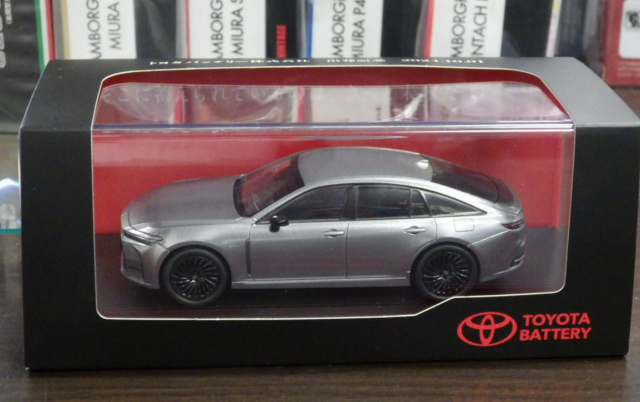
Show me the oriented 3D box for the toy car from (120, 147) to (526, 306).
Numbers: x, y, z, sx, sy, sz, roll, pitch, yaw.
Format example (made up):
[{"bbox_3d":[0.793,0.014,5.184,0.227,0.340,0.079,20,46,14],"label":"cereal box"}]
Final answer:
[{"bbox_3d":[0.001,0.004,0.379,0.117,0.034,0.045,-1,23,-4],"label":"toy car"}]

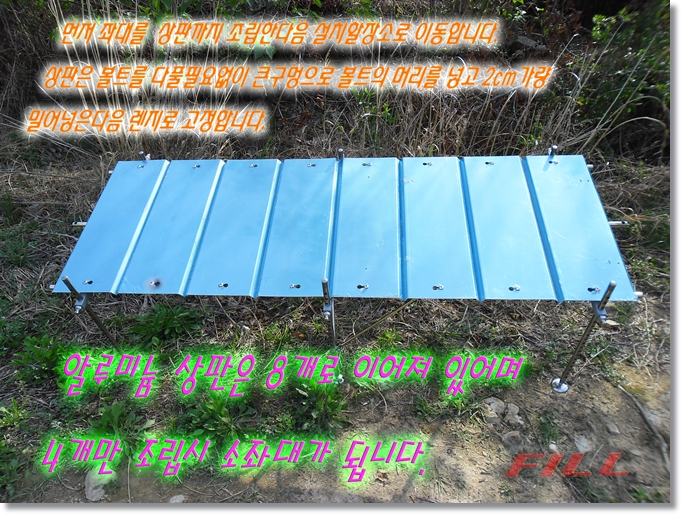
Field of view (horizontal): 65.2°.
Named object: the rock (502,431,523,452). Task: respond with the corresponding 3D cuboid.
[{"bbox_3d":[0.603,0.645,1.870,0.073,0.045,0.068,-6,50,0],"label":"rock"}]

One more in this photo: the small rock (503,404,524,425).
[{"bbox_3d":[0.628,0.572,1.929,0.075,0.045,0.068,-6,50,0],"label":"small rock"}]

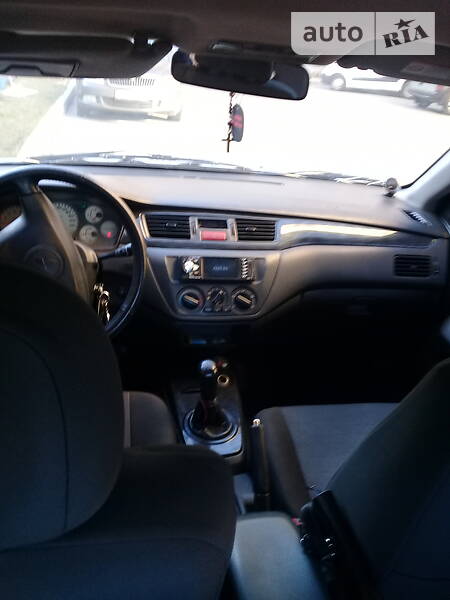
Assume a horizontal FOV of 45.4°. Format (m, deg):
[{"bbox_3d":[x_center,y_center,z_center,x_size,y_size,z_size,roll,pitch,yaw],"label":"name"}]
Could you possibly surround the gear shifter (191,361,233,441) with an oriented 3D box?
[{"bbox_3d":[-0.021,0.201,1.142,0.095,0.167,0.098,0,24,-15],"label":"gear shifter"}]

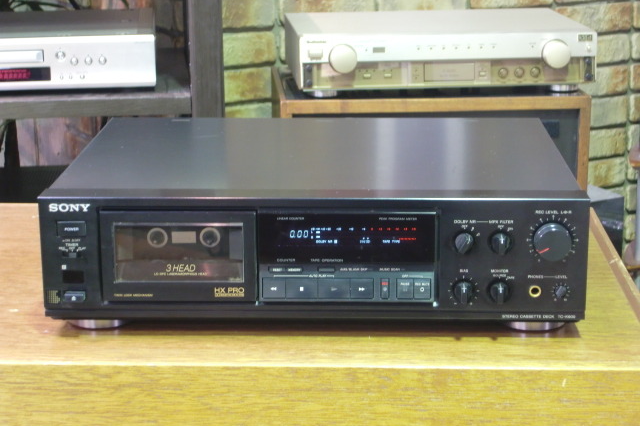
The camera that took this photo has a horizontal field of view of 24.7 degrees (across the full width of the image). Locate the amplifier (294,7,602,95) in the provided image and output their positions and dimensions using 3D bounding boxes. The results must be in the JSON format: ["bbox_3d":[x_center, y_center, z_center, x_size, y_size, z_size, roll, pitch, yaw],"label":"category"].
[{"bbox_3d":[0.173,-0.243,2.221,0.430,0.092,0.304,-2,15,-5],"label":"amplifier"}]

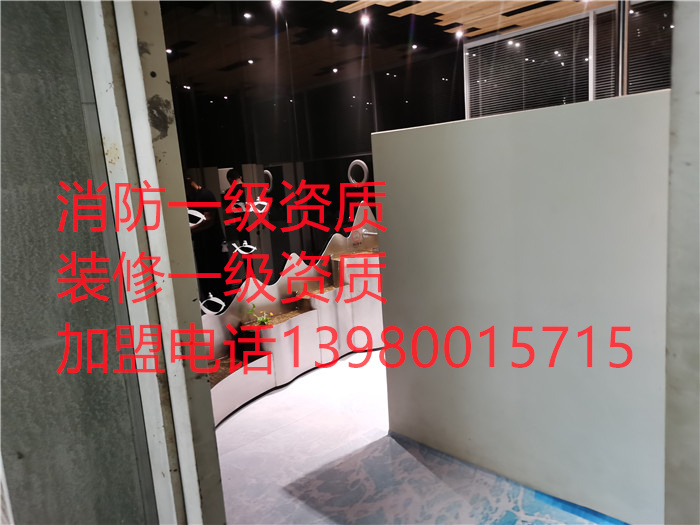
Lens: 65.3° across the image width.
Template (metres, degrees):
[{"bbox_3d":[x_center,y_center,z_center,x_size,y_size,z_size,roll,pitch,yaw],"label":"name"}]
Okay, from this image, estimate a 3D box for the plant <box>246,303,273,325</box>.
[{"bbox_3d":[-0.693,0.390,4.180,0.195,0.165,0.150,-6,9,-10],"label":"plant"}]

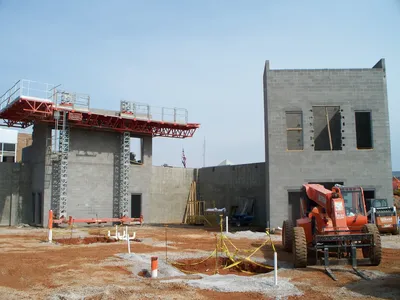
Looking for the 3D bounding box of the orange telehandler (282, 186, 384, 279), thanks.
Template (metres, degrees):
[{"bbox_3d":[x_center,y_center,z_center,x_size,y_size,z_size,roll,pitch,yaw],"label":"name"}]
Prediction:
[{"bbox_3d":[4.402,2.494,14.516,2.460,2.600,7.000,-1,-6,6],"label":"orange telehandler"}]

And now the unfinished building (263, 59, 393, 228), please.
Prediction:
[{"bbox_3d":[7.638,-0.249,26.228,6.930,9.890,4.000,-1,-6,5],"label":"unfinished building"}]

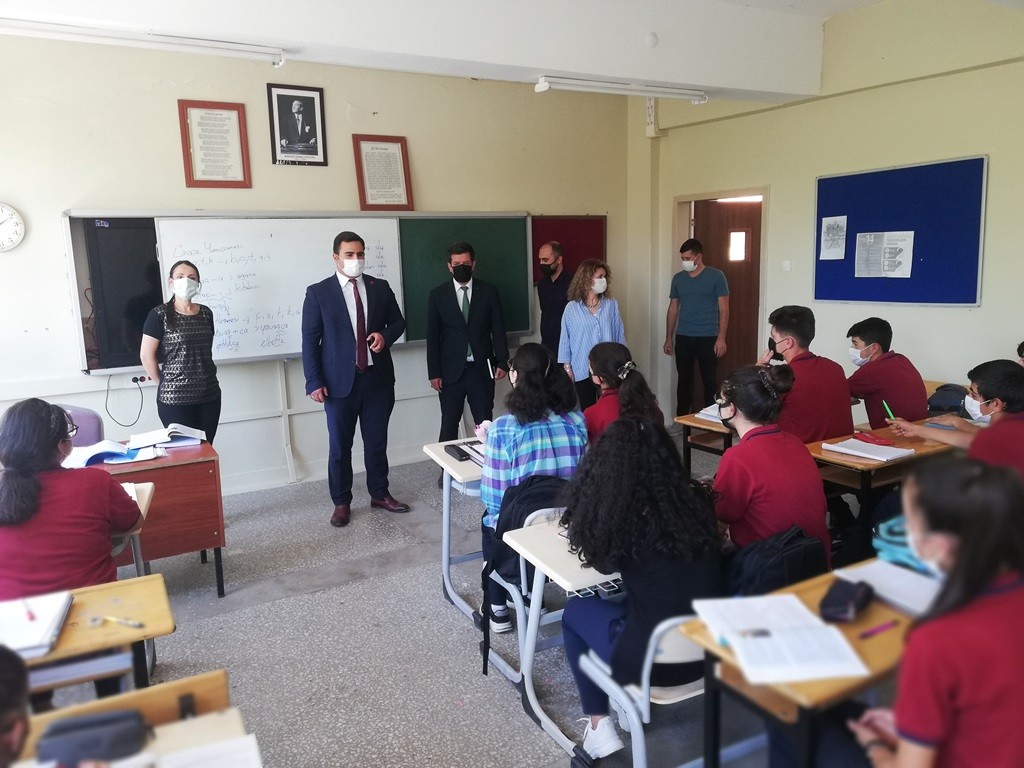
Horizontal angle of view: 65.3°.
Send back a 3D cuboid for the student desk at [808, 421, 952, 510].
[{"bbox_3d":[1.841,0.621,3.765,1.200,0.740,0.420,-7,10,-31],"label":"student desk"}]

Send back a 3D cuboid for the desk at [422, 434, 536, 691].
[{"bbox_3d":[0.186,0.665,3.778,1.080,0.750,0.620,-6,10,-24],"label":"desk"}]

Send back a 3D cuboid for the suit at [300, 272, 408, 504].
[{"bbox_3d":[-0.996,0.038,5.156,0.630,1.510,0.360,-5,9,-19],"label":"suit"}]

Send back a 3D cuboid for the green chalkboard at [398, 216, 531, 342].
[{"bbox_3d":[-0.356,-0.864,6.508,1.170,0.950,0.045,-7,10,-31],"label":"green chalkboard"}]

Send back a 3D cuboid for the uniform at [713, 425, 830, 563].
[{"bbox_3d":[0.830,0.416,2.572,0.440,0.580,0.340,-6,11,-27],"label":"uniform"}]

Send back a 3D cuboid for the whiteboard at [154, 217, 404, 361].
[{"bbox_3d":[-1.582,-0.700,5.733,1.730,0.955,0.045,-7,10,-31],"label":"whiteboard"}]

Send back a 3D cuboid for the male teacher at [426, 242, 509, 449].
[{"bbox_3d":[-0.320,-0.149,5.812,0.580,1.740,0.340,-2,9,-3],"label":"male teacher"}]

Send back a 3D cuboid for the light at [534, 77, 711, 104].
[{"bbox_3d":[0.730,-1.861,5.108,1.250,0.085,0.120,-6,10,-28],"label":"light"}]

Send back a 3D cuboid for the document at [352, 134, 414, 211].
[{"bbox_3d":[-0.961,-1.598,6.051,0.433,0.565,0.030,-7,2,-31],"label":"document"}]

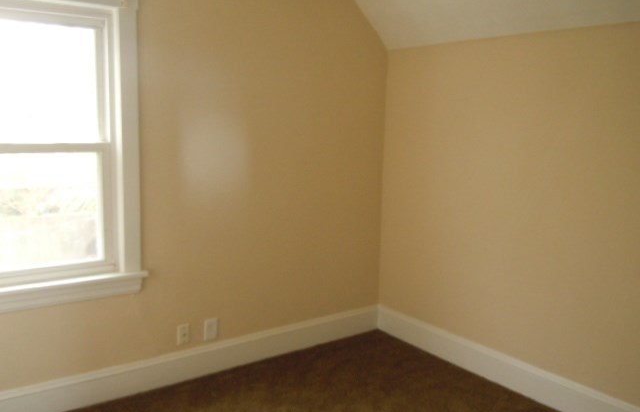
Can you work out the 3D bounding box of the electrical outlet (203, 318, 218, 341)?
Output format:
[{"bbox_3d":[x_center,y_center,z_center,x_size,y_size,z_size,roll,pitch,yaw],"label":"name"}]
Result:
[{"bbox_3d":[-0.607,0.688,3.093,0.079,0.121,0.012,-5,11,-37],"label":"electrical outlet"}]

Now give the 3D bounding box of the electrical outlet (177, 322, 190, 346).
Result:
[{"bbox_3d":[-0.738,0.693,2.995,0.070,0.110,0.012,-5,11,-37],"label":"electrical outlet"}]

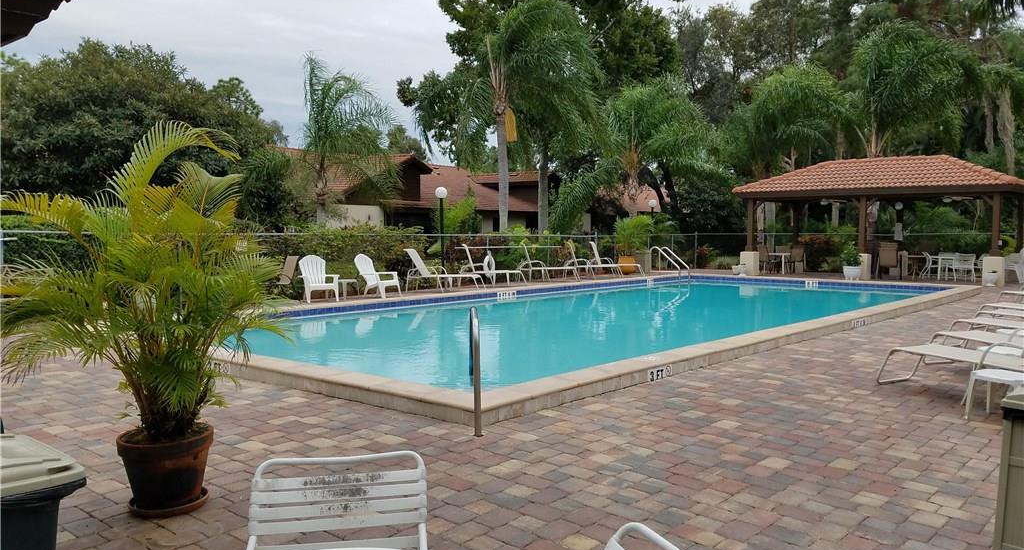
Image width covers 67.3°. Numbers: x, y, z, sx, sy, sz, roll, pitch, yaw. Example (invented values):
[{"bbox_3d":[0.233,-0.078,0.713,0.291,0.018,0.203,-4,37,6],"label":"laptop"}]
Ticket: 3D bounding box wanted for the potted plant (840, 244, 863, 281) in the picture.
[{"bbox_3d":[9.053,-0.361,20.497,0.580,1.000,0.580,1,3,24],"label":"potted plant"}]

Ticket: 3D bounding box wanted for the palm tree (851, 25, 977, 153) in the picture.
[{"bbox_3d":[14.730,-4.812,28.500,4.500,9.100,4.500,0,3,0],"label":"palm tree"}]

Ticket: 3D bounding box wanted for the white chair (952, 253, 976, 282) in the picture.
[{"bbox_3d":[12.297,-0.207,20.900,0.570,0.810,0.620,1,3,18],"label":"white chair"}]

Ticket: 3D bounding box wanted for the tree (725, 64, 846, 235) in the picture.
[{"bbox_3d":[10.275,-4.128,29.000,4.400,7.700,4.400,0,3,0],"label":"tree"}]

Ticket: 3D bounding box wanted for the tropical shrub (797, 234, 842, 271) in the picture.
[{"bbox_3d":[10.663,-0.829,26.569,1.500,1.330,1.200,0,3,22],"label":"tropical shrub"}]

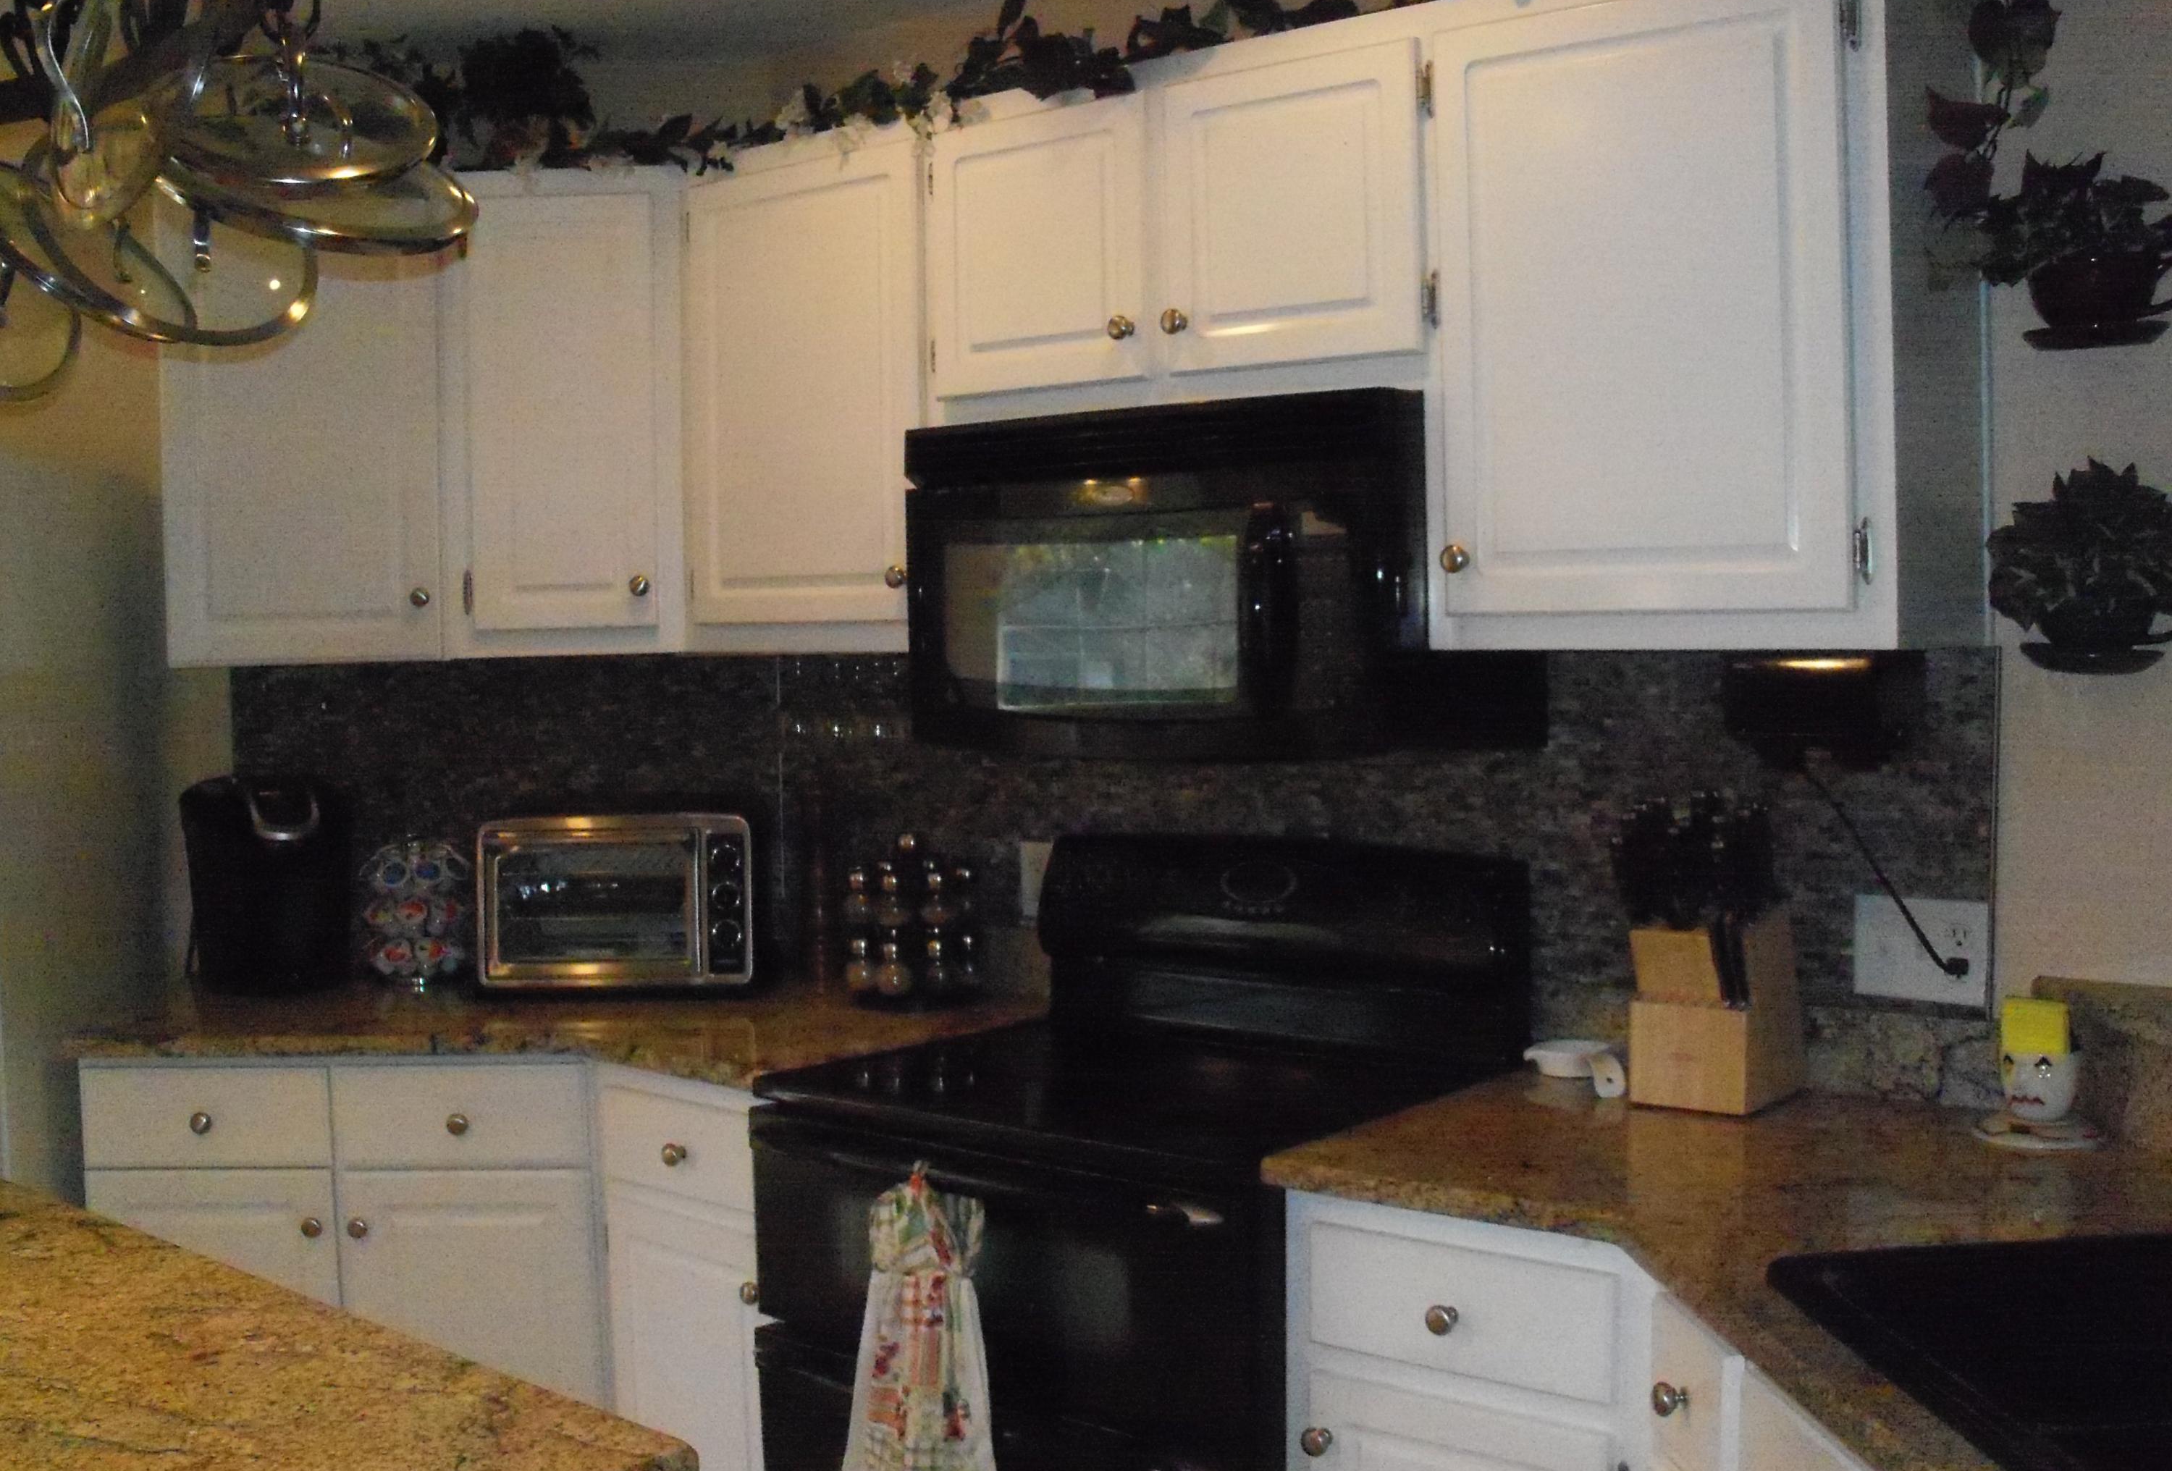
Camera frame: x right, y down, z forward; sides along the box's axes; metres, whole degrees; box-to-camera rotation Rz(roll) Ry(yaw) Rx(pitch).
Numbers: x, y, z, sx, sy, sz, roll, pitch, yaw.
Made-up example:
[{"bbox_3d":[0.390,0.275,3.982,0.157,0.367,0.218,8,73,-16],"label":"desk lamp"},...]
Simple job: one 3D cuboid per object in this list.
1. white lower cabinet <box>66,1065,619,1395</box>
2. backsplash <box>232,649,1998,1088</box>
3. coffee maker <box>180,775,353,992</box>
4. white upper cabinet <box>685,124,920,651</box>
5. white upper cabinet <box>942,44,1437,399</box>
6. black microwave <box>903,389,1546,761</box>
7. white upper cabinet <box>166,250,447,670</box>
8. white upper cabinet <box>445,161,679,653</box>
[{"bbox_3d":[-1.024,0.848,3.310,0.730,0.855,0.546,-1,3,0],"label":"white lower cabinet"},{"bbox_3d":[-0.107,0.132,3.147,2.665,0.508,0.417,0,3,26],"label":"backsplash"},{"bbox_3d":[-1.254,0.230,3.360,0.235,0.315,0.275,-2,3,-12],"label":"coffee maker"},{"bbox_3d":[-0.306,-0.477,3.159,0.467,0.716,0.335,1,4,38],"label":"white upper cabinet"},{"bbox_3d":[0.174,-0.603,2.776,0.760,0.419,0.335,1,4,38],"label":"white upper cabinet"},{"bbox_3d":[0.169,-0.188,2.772,0.750,0.415,0.390,1,4,38],"label":"black microwave"},{"bbox_3d":[-1.139,-0.466,3.347,0.424,0.716,0.340,-1,3,0],"label":"white upper cabinet"},{"bbox_3d":[-0.759,-0.476,3.345,0.356,0.716,0.340,-1,3,0],"label":"white upper cabinet"}]

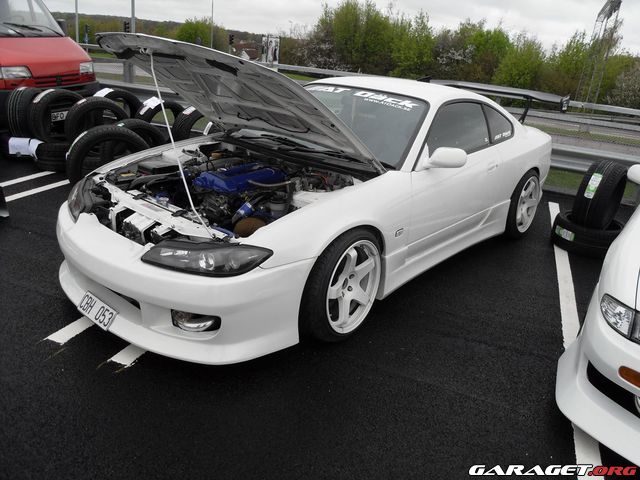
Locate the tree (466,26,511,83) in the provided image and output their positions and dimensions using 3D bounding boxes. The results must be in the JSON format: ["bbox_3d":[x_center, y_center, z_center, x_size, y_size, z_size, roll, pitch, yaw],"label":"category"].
[{"bbox_3d":[8.559,-9.079,26.619,2.300,3.526,2.300,11,21,14],"label":"tree"}]

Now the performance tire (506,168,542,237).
[{"bbox_3d":[1.719,-0.334,4.552,0.240,0.630,0.630,21,26,35],"label":"performance tire"}]

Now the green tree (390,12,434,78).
[{"bbox_3d":[4.913,-10.037,27.689,2.500,3.921,2.500,8,21,7],"label":"green tree"}]

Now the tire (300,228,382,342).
[{"bbox_3d":[0.095,0.212,2.698,0.230,0.630,0.630,20,25,34],"label":"tire"}]

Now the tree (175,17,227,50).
[{"bbox_3d":[-13.504,-22.505,58.913,5.800,5.197,5.800,0,21,-13],"label":"tree"}]

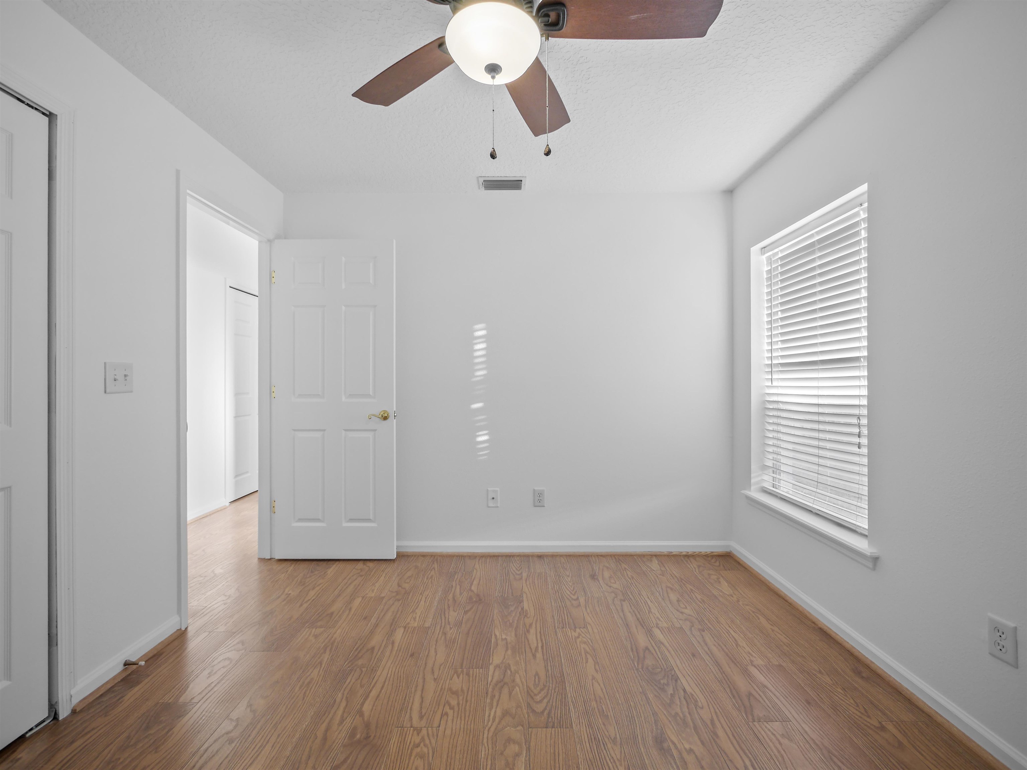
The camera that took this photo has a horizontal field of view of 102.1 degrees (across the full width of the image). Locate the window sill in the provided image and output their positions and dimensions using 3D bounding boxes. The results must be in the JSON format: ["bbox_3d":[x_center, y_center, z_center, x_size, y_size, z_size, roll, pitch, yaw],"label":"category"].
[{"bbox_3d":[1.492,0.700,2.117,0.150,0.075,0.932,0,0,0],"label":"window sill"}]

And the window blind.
[{"bbox_3d":[1.553,-0.090,2.123,0.060,1.470,0.825,0,0,0],"label":"window blind"}]

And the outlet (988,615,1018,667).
[{"bbox_3d":[1.451,0.761,1.235,0.009,0.122,0.077,0,0,0],"label":"outlet"}]

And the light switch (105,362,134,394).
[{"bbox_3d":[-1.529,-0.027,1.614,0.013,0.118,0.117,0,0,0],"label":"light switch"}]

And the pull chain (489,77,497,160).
[{"bbox_3d":[-0.056,-0.738,1.150,0.019,0.229,0.019,0,0,0],"label":"pull chain"}]

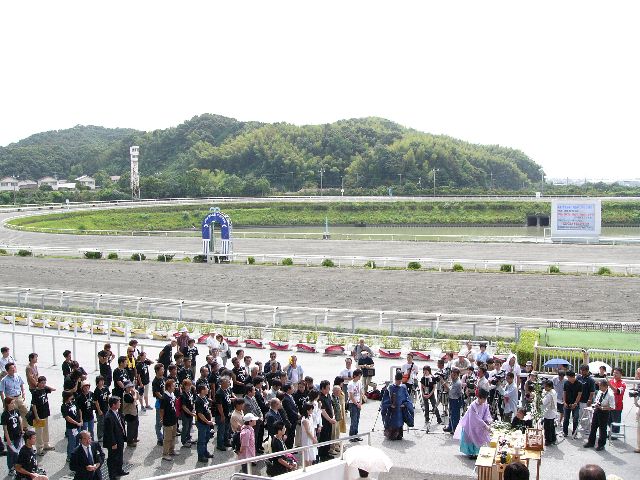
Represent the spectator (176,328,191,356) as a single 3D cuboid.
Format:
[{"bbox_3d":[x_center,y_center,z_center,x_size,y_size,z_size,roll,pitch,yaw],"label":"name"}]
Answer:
[{"bbox_3d":[-4.204,3.572,20.737,0.520,1.720,0.350,1,6,24],"label":"spectator"}]

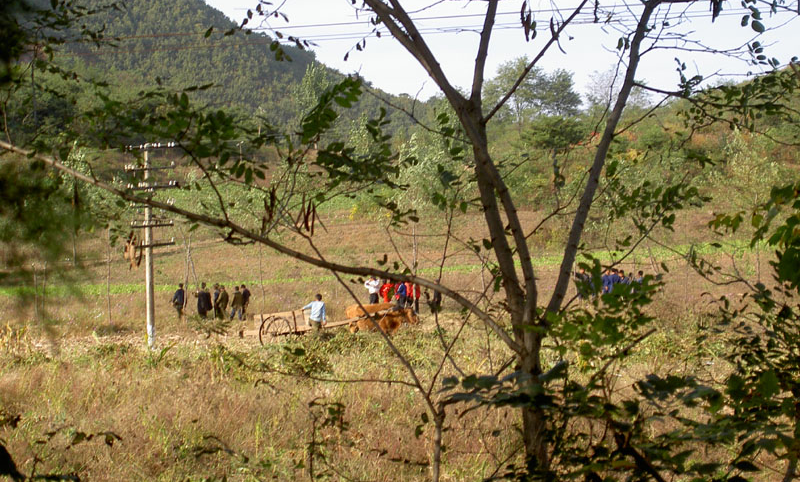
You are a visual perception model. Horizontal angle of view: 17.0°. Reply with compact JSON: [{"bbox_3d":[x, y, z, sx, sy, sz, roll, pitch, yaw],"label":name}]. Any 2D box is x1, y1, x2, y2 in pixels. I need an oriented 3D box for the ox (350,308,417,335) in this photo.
[{"bbox_3d":[-0.514,2.553,81.000,2.150,1.320,0.580,-2,1,11],"label":"ox"}]

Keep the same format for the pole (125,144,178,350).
[{"bbox_3d":[-7.880,0.172,84.000,1.700,6.500,0.280,-2,1,0],"label":"pole"}]

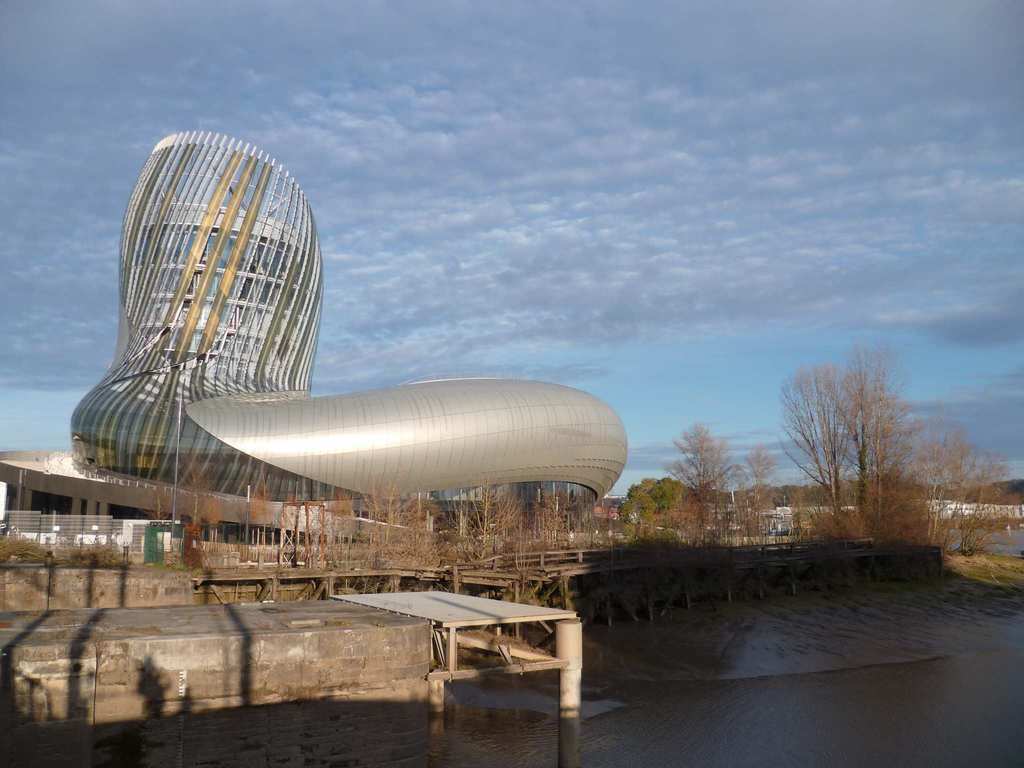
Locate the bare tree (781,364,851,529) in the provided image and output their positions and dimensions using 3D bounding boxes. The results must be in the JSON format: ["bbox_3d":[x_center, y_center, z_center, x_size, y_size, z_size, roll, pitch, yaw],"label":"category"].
[{"bbox_3d":[29.757,6.503,80.946,7.040,17.480,7.040,0,-9,0],"label":"bare tree"}]

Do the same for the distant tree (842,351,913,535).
[{"bbox_3d":[36.313,5.773,82.069,7.130,19.330,7.130,0,-9,0],"label":"distant tree"}]

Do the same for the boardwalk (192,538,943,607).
[{"bbox_3d":[11.000,13.530,58.124,60.000,4.600,11.000,4,-10,-26],"label":"boardwalk"}]

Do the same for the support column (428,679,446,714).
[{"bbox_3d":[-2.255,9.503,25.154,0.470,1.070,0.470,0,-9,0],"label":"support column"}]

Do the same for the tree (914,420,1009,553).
[{"bbox_3d":[43.090,9.989,79.402,9.010,12.650,8.110,0,-9,0],"label":"tree"}]

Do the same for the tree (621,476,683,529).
[{"bbox_3d":[16.448,14.206,96.967,7.490,6.720,7.120,0,-9,0],"label":"tree"}]

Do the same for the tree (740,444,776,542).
[{"bbox_3d":[24.792,10.920,83.306,3.620,9.670,3.620,0,-9,0],"label":"tree"}]

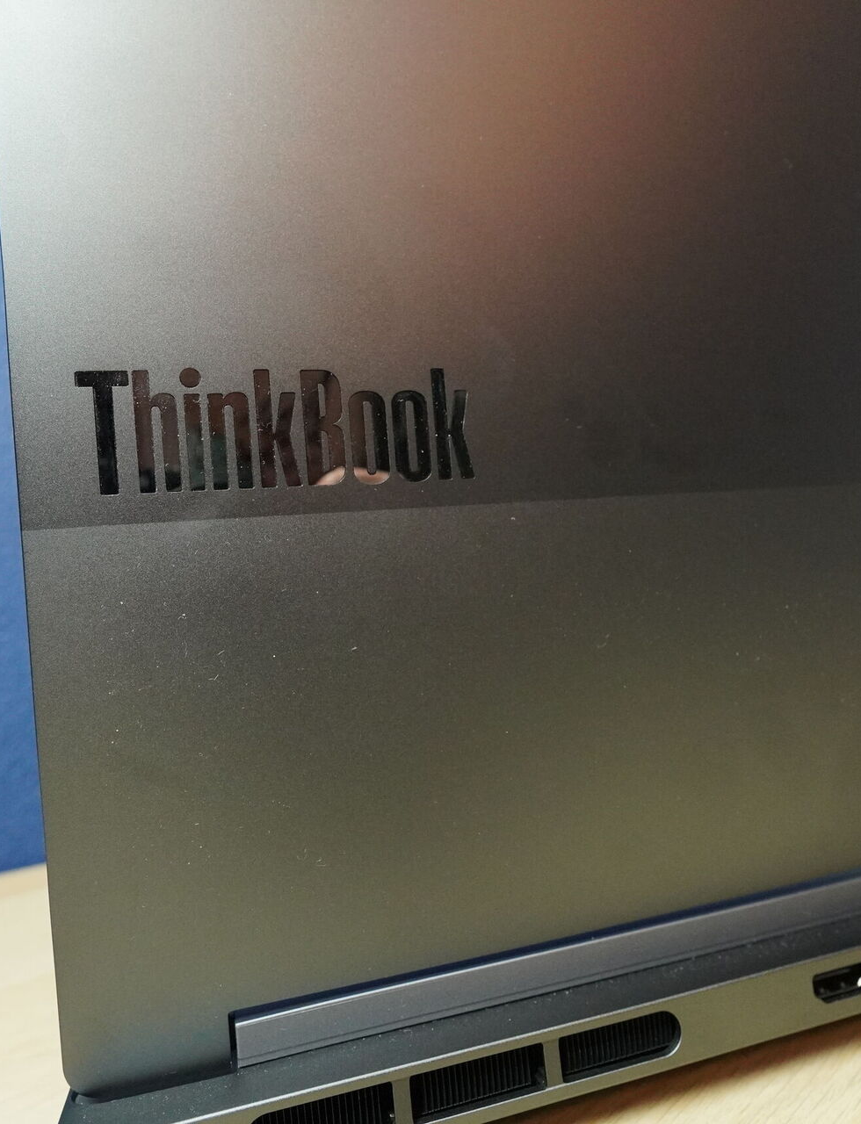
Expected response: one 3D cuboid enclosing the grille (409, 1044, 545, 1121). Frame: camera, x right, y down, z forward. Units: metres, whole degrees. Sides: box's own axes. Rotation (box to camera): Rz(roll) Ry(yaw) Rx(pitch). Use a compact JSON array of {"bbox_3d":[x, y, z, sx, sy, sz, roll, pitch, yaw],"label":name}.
[{"bbox_3d":[0.008,0.089,0.129,0.024,0.008,0.004,-4,-6,-16],"label":"grille"}]

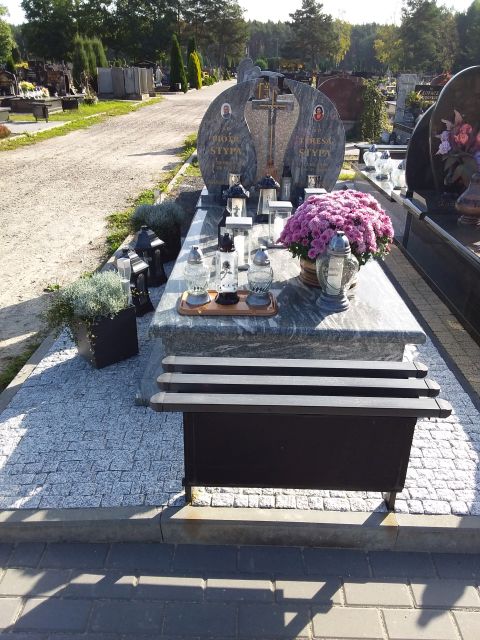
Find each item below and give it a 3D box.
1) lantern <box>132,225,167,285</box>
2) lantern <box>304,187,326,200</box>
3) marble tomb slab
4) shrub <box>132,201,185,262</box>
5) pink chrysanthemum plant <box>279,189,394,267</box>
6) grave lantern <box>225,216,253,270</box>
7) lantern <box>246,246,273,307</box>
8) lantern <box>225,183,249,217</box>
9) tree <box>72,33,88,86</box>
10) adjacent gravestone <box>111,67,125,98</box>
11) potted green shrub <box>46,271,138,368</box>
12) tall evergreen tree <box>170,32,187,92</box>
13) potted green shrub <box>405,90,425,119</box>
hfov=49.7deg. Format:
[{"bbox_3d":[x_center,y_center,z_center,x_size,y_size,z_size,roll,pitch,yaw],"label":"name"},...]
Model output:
[{"bbox_3d":[-0.614,-0.436,3.455,0.253,0.384,0.242,1,25,1],"label":"lantern"},{"bbox_3d":[0.493,-0.732,3.405,0.142,0.265,0.142,1,25,1],"label":"lantern"},{"bbox_3d":[0.218,-0.365,3.379,1.262,0.343,2.707,1,25,1],"label":"marble tomb slab"},{"bbox_3d":[-0.605,-0.670,3.891,0.370,0.426,0.370,-21,33,-40],"label":"shrub"},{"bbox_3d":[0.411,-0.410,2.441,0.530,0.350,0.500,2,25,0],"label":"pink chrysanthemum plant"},{"bbox_3d":[-0.004,-0.387,2.619,0.130,0.238,0.135,2,25,0],"label":"grave lantern"},{"bbox_3d":[0.086,-0.190,2.174,0.110,0.240,0.110,2,25,0],"label":"lantern"},{"bbox_3d":[-0.010,-0.660,3.172,0.155,0.320,0.155,1,25,1],"label":"lantern"},{"bbox_3d":[-9.300,-14.780,30.207,0.920,3.300,0.920,2,25,0],"label":"tree"},{"bbox_3d":[-5.950,-11.631,25.491,0.667,1.434,0.253,1,25,1],"label":"adjacent gravestone"},{"bbox_3d":[-0.703,-0.015,2.499,0.320,0.385,0.320,-22,33,-39],"label":"potted green shrub"},{"bbox_3d":[-4.961,-20.520,41.281,1.300,4.300,1.300,1,25,1],"label":"tall evergreen tree"},{"bbox_3d":[3.408,-4.205,10.117,0.370,0.500,0.370,1,25,1],"label":"potted green shrub"}]

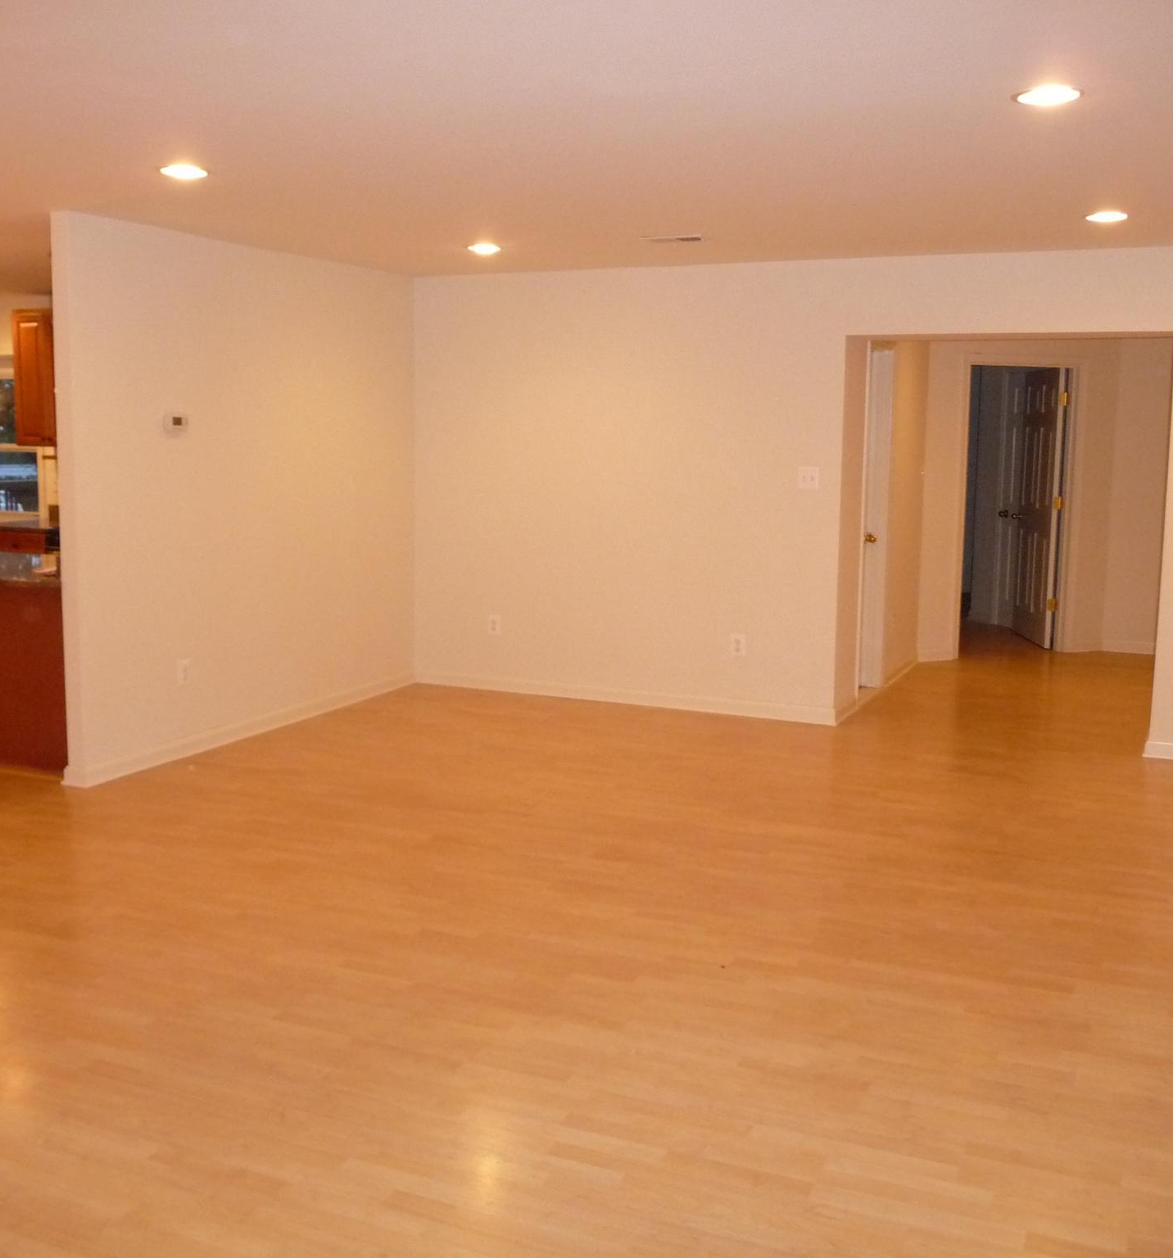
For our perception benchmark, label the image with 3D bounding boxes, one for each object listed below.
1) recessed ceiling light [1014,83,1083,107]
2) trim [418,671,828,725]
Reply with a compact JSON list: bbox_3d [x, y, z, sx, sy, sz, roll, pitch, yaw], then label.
[{"bbox_3d":[1.200,-1.386,3.529,0.182,0.030,0.182,4,9,24],"label":"recessed ceiling light"},{"bbox_3d":[0.146,0.385,7.831,2.620,0.090,0.018,4,9,24],"label":"trim"}]

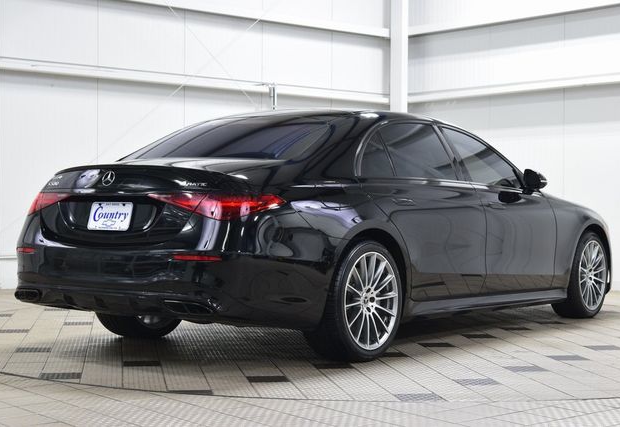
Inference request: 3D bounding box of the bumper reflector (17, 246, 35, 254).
[{"bbox_3d":[-1.608,0.205,6.348,0.035,0.036,0.260,0,1,-37],"label":"bumper reflector"}]

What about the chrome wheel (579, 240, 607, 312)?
[{"bbox_3d":[2.158,0.479,8.956,0.220,0.560,0.560,1,1,36],"label":"chrome wheel"}]

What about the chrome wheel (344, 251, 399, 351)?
[{"bbox_3d":[0.264,0.491,6.357,0.220,0.560,0.560,1,1,36],"label":"chrome wheel"}]

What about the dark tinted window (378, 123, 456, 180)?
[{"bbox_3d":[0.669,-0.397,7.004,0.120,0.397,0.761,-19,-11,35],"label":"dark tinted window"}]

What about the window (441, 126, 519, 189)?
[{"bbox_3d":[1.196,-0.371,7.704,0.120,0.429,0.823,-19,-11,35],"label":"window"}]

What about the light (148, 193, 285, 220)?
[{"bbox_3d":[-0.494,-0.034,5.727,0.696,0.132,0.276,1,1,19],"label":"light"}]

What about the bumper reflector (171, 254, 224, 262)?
[{"bbox_3d":[-0.554,0.224,5.580,0.260,0.036,0.035,1,1,19],"label":"bumper reflector"}]

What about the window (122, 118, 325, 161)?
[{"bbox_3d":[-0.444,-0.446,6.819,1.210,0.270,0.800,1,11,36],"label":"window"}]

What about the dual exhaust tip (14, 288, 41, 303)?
[{"bbox_3d":[-1.573,0.462,6.346,0.260,0.078,0.100,1,1,44],"label":"dual exhaust tip"}]

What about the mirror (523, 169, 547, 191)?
[{"bbox_3d":[1.606,-0.229,7.999,0.195,0.160,0.140,1,1,36],"label":"mirror"}]

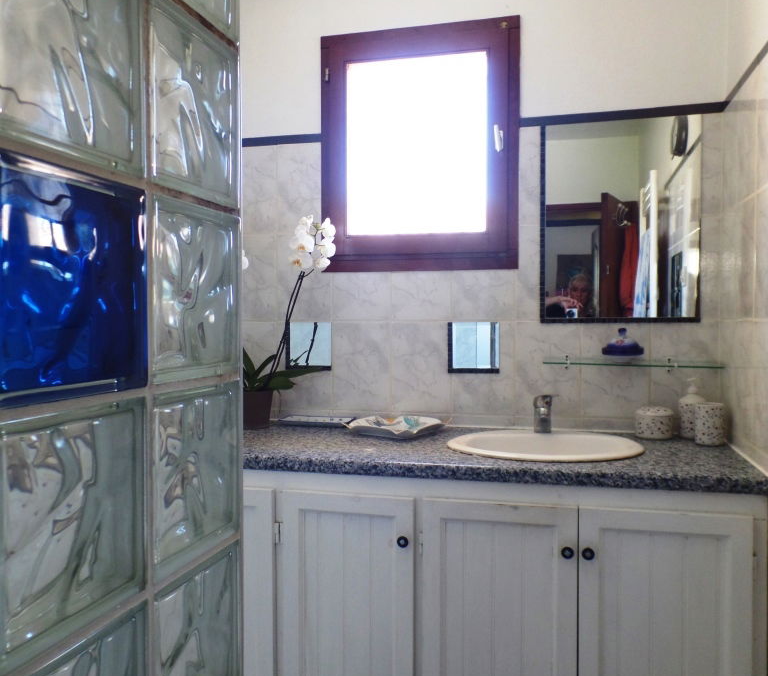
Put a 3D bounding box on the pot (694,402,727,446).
[{"bbox_3d":[0.904,0.239,1.889,0.077,0.110,0.077,0,1,14],"label":"pot"}]

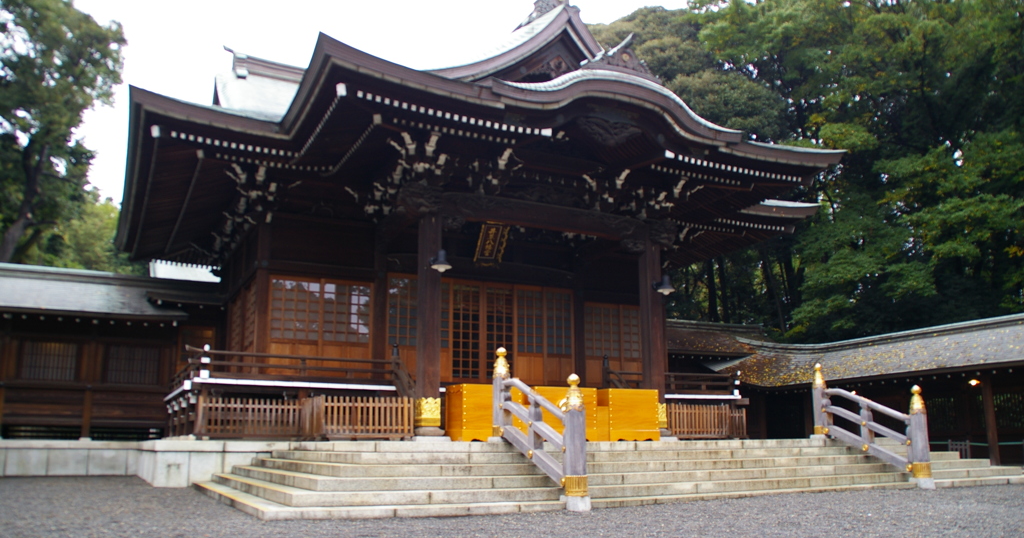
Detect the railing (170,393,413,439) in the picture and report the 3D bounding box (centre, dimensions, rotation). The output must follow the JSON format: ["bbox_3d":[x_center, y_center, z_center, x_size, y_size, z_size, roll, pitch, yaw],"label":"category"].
[{"bbox_3d":[-4.110,2.898,14.878,4.088,0.826,1.708,7,-14,-27],"label":"railing"}]

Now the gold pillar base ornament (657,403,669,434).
[{"bbox_3d":[3.352,3.549,17.931,0.434,0.770,0.434,7,-14,-27],"label":"gold pillar base ornament"}]

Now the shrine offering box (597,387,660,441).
[{"bbox_3d":[2.538,3.344,17.353,1.386,1.148,0.826,7,-14,-27],"label":"shrine offering box"}]

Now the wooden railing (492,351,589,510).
[{"bbox_3d":[0.294,2.095,10.587,0.266,2.226,2.352,7,-14,-27],"label":"wooden railing"}]

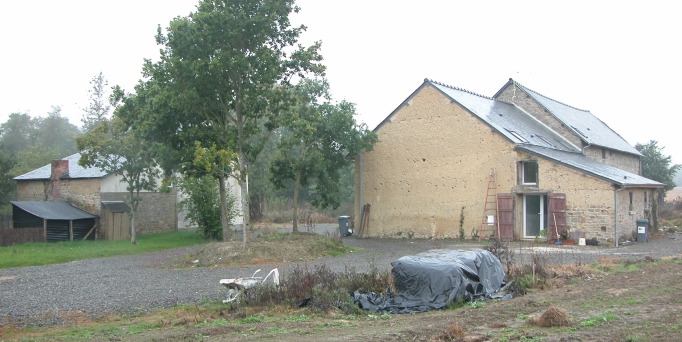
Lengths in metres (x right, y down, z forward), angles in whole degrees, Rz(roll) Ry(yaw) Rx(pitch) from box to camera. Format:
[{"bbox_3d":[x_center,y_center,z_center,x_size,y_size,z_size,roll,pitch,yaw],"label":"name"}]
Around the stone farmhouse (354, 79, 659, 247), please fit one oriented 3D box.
[{"bbox_3d":[13.720,-1.020,43.000,12.700,8.900,29.000,-1,-1,33],"label":"stone farmhouse"}]

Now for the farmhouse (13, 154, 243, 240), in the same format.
[{"bbox_3d":[-13.600,1.136,44.600,10.800,5.300,10.000,-1,-2,42],"label":"farmhouse"}]

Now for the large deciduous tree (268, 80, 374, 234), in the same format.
[{"bbox_3d":[-0.979,-0.793,36.500,5.700,8.100,5.500,0,-1,0],"label":"large deciduous tree"}]

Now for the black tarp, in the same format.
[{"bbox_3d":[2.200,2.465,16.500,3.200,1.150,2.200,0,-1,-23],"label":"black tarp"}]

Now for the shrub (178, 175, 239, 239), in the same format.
[{"bbox_3d":[-6.877,1.945,35.800,3.100,3.250,3.000,0,-1,0],"label":"shrub"}]

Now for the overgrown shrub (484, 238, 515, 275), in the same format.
[{"bbox_3d":[4.435,2.507,19.300,0.850,1.150,0.800,0,-1,0],"label":"overgrown shrub"}]

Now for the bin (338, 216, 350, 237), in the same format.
[{"bbox_3d":[0.183,3.012,36.000,0.600,1.060,0.520,-1,-1,18],"label":"bin"}]

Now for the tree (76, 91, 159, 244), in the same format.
[{"bbox_3d":[-10.789,-0.174,33.300,4.000,7.400,3.900,0,-1,0],"label":"tree"}]

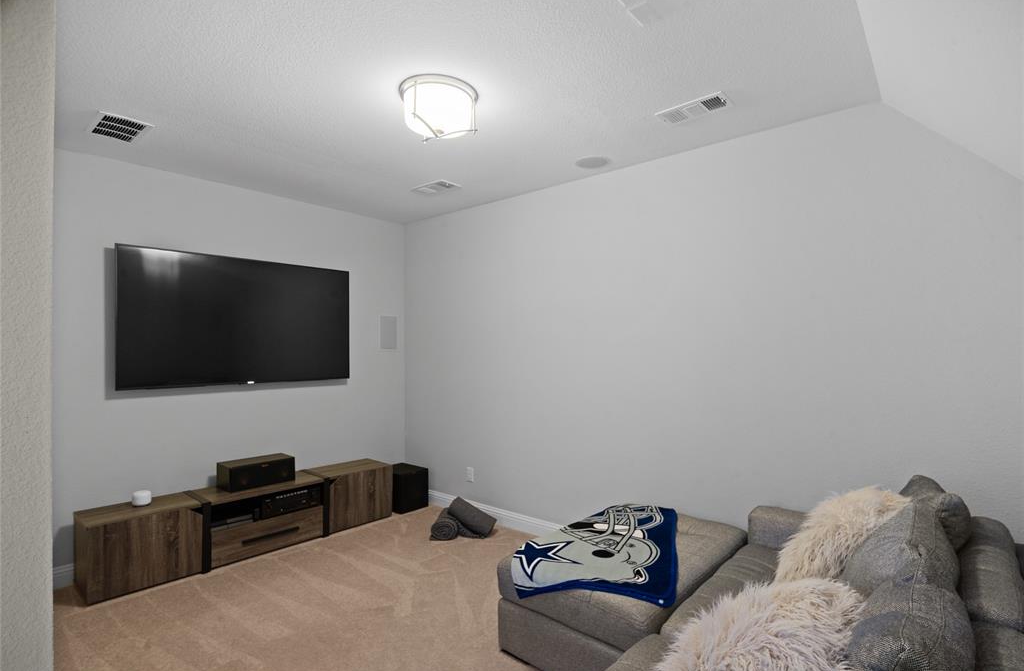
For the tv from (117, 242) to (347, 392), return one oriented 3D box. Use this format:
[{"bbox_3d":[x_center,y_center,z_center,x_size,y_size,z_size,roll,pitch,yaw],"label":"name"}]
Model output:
[{"bbox_3d":[-2.053,-0.107,3.793,0.066,0.961,1.673,-1,-2,41],"label":"tv"}]

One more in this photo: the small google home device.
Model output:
[{"bbox_3d":[-2.481,1.085,3.240,0.110,0.090,0.110,-1,-2,41],"label":"small google home device"}]

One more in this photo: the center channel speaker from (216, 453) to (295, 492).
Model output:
[{"bbox_3d":[-1.960,1.050,3.723,0.252,0.179,0.471,-1,-2,41],"label":"center channel speaker"}]

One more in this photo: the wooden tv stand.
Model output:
[{"bbox_3d":[-1.923,1.363,3.715,0.406,0.446,2.087,-1,-2,41],"label":"wooden tv stand"}]

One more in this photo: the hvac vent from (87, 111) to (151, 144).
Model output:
[{"bbox_3d":[-2.255,-1.169,2.776,0.400,0.025,0.215,-1,-2,41],"label":"hvac vent"}]

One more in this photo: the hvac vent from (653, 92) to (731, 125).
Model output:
[{"bbox_3d":[0.957,-1.174,2.546,0.355,0.025,0.190,-1,-2,41],"label":"hvac vent"}]

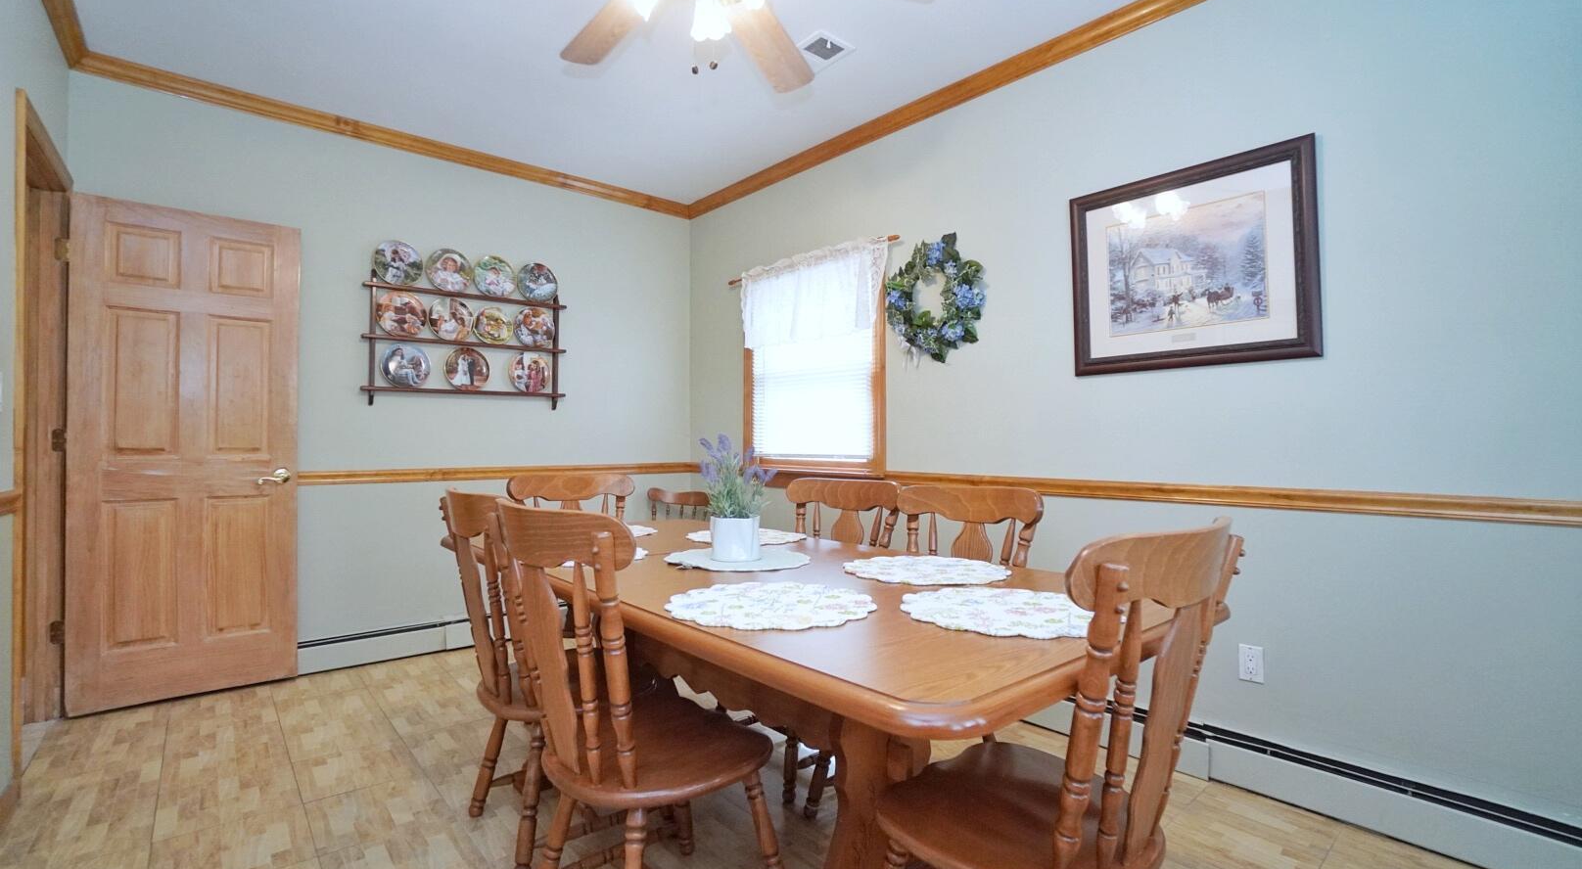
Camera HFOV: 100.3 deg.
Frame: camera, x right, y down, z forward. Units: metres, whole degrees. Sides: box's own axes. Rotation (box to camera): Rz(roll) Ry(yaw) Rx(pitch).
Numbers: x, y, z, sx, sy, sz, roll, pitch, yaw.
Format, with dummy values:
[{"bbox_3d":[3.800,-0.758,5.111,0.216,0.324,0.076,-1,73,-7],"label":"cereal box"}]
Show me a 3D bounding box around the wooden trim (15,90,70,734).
[{"bbox_3d":[-2.578,0.045,2.229,0.120,2.110,0.860,0,0,-40],"label":"wooden trim"}]

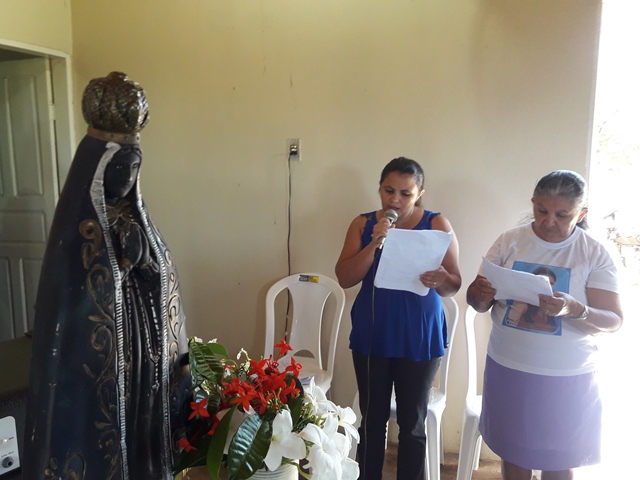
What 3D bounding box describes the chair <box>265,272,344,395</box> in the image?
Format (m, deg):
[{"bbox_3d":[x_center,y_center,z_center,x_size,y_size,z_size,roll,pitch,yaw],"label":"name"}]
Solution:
[{"bbox_3d":[-0.163,0.665,2.621,0.450,0.900,0.510,3,9,23],"label":"chair"}]

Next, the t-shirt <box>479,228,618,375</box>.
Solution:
[{"bbox_3d":[0.768,0.180,1.740,0.430,0.500,0.300,3,9,24],"label":"t-shirt"}]

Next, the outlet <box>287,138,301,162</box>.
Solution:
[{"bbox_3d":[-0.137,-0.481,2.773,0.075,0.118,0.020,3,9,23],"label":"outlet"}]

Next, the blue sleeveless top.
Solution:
[{"bbox_3d":[0.304,0.159,1.980,0.375,0.560,0.270,2,9,18],"label":"blue sleeveless top"}]

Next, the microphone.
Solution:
[{"bbox_3d":[0.241,-0.038,1.860,0.053,0.165,0.053,10,-26,17],"label":"microphone"}]

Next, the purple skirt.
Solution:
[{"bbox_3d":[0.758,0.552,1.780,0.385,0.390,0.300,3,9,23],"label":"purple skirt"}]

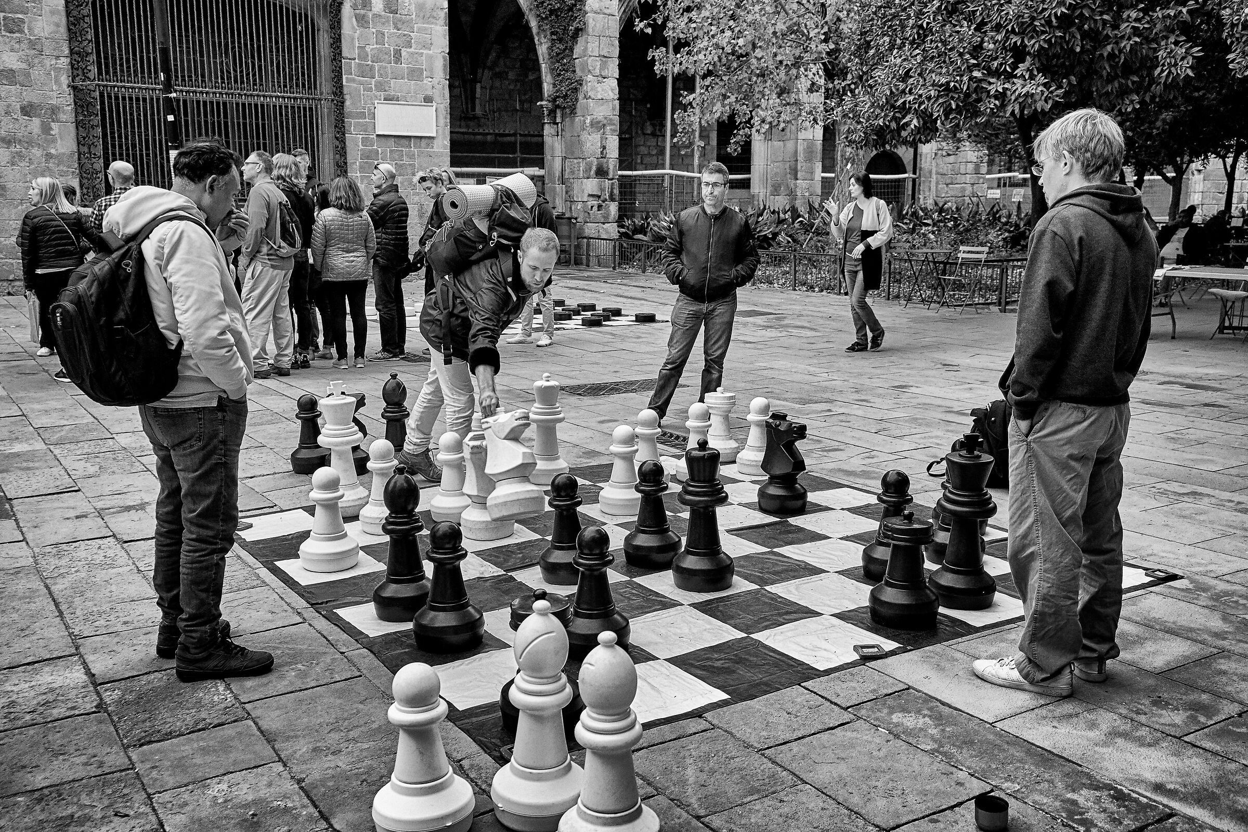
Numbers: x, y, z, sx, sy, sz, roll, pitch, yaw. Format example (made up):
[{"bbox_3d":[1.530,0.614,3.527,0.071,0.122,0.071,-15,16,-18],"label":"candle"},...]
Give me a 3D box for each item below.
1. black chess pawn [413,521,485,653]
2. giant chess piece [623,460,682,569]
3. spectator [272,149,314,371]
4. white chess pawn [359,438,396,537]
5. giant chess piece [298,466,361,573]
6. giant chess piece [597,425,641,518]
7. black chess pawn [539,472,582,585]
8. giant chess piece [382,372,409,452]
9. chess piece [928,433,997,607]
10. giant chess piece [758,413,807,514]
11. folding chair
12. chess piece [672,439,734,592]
[{"bbox_3d":[-0.593,0.558,3.730,0.237,0.416,0.237,0,11,0],"label":"black chess pawn"},{"bbox_3d":[0.120,0.395,4.581,0.237,0.416,0.237,0,11,0],"label":"giant chess piece"},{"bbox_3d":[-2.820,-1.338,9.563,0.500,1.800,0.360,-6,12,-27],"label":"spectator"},{"bbox_3d":[-1.124,0.313,5.089,0.243,0.420,0.243,0,11,0],"label":"white chess pawn"},{"bbox_3d":[-1.203,0.407,4.517,0.237,0.416,0.237,0,11,0],"label":"giant chess piece"},{"bbox_3d":[-0.002,0.251,5.335,0.237,0.416,0.237,0,11,0],"label":"giant chess piece"},{"bbox_3d":[-0.238,0.438,4.452,0.242,0.432,0.242,0,10,0],"label":"black chess pawn"},{"bbox_3d":[-1.238,0.023,6.032,0.237,0.546,0.237,0,11,0],"label":"giant chess piece"},{"bbox_3d":[1.283,0.379,4.163,0.249,0.640,0.249,0,10,0],"label":"chess piece"},{"bbox_3d":[0.773,0.216,5.354,0.237,0.477,0.237,6,13,30],"label":"giant chess piece"},{"bbox_3d":[4.269,-1.722,13.941,0.430,0.820,0.470,9,14,39],"label":"folding chair"},{"bbox_3d":[0.314,0.371,4.326,0.245,0.583,0.245,0,11,0],"label":"chess piece"}]

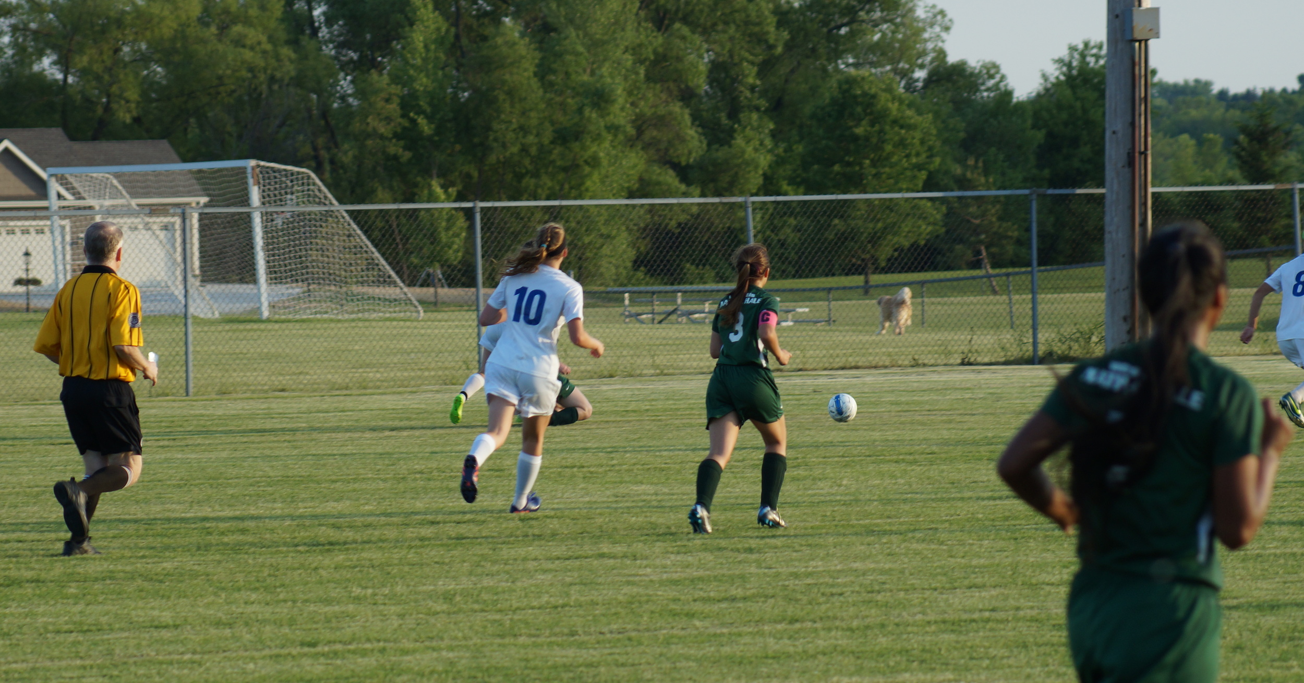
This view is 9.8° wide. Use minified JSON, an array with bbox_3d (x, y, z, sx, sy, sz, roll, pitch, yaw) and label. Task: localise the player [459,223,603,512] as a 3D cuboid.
[{"bbox_3d":[-0.684,0.146,42.700,0.600,1.620,0.820,-1,1,25],"label":"player"}]

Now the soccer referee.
[{"bbox_3d":[-2.837,0.239,38.800,0.580,1.710,0.680,-1,1,35],"label":"soccer referee"}]

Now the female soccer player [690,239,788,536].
[{"bbox_3d":[0.465,0.250,40.100,0.520,1.540,0.680,-1,1,27],"label":"female soccer player"}]

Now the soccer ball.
[{"bbox_3d":[1.464,0.509,58.400,0.220,0.220,0.220,-1,1,0],"label":"soccer ball"}]

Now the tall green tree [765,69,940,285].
[{"bbox_3d":[4.104,-3.276,155.000,3.600,4.500,3.500,-1,1,0],"label":"tall green tree"}]

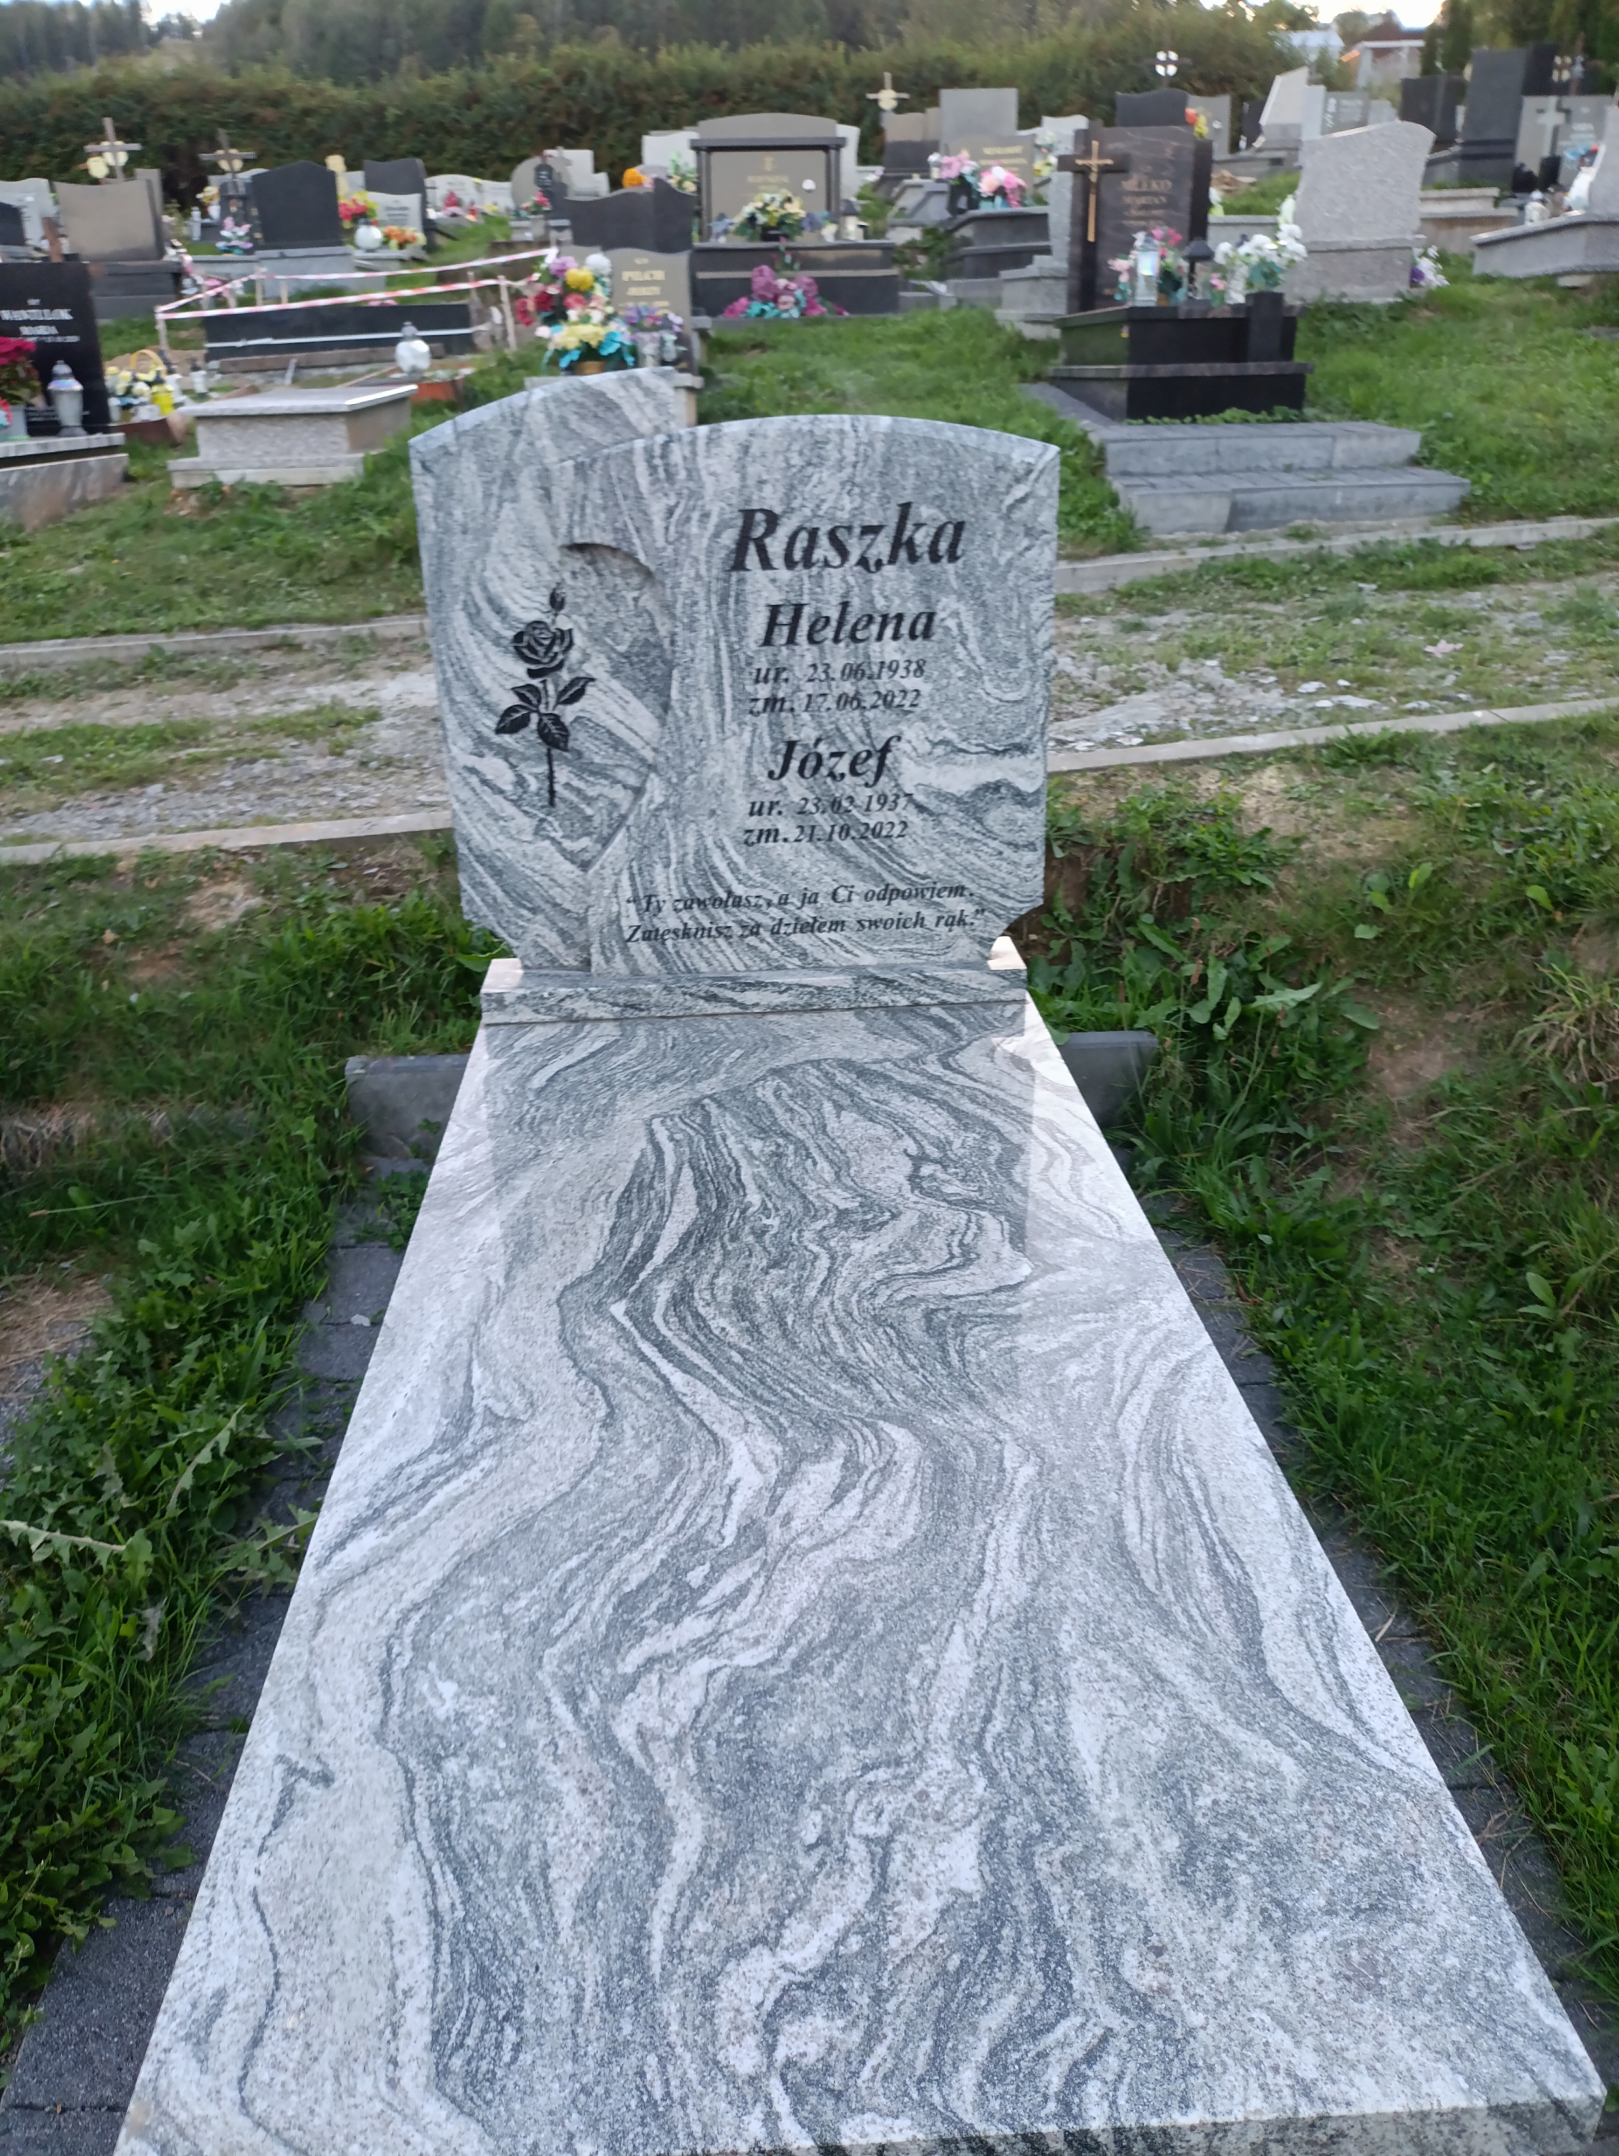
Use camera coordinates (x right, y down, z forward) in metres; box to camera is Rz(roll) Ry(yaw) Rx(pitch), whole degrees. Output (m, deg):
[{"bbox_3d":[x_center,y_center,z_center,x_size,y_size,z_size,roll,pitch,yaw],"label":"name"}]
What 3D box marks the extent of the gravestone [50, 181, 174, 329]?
[{"bbox_3d":[-5.747,-6.870,12.962,0.950,1.060,0.400,-1,25,-3],"label":"gravestone"}]

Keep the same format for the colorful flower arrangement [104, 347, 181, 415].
[{"bbox_3d":[-3.815,-4.015,8.966,0.390,0.360,0.310,-1,25,-3],"label":"colorful flower arrangement"}]

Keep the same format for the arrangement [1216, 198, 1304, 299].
[{"bbox_3d":[2.393,-4.444,8.375,0.450,0.470,0.380,-1,25,-3],"label":"arrangement"}]

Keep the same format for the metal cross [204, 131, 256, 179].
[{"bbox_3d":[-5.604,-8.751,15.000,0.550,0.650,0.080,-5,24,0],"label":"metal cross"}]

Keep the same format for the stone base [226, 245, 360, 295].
[{"bbox_3d":[-4.476,-7.044,13.620,0.950,0.350,0.700,-2,24,-1],"label":"stone base"}]

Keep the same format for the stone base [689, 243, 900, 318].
[{"bbox_3d":[-0.220,-6.265,12.249,1.600,0.550,1.900,-1,25,-3],"label":"stone base"}]

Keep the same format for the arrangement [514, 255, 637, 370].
[{"bbox_3d":[-1.315,-4.296,8.759,0.660,0.570,0.500,-1,25,-3],"label":"arrangement"}]

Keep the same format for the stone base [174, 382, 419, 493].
[{"bbox_3d":[-2.877,-3.720,8.959,1.000,0.500,1.900,-1,25,-3],"label":"stone base"}]

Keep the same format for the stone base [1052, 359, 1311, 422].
[{"bbox_3d":[1.949,-3.737,8.494,0.950,0.255,1.750,-2,24,-3],"label":"stone base"}]

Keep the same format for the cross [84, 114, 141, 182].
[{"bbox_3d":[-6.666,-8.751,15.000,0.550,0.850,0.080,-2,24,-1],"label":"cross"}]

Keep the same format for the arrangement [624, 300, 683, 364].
[{"bbox_3d":[-0.915,-4.380,9.150,0.360,0.340,0.300,-2,24,-1],"label":"arrangement"}]

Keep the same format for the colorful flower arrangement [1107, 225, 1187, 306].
[{"bbox_3d":[1.669,-4.017,7.700,0.340,0.330,0.280,-2,24,-3],"label":"colorful flower arrangement"}]

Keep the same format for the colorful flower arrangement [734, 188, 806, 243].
[{"bbox_3d":[-0.325,-6.869,12.410,0.570,0.390,0.420,-1,25,-3],"label":"colorful flower arrangement"}]

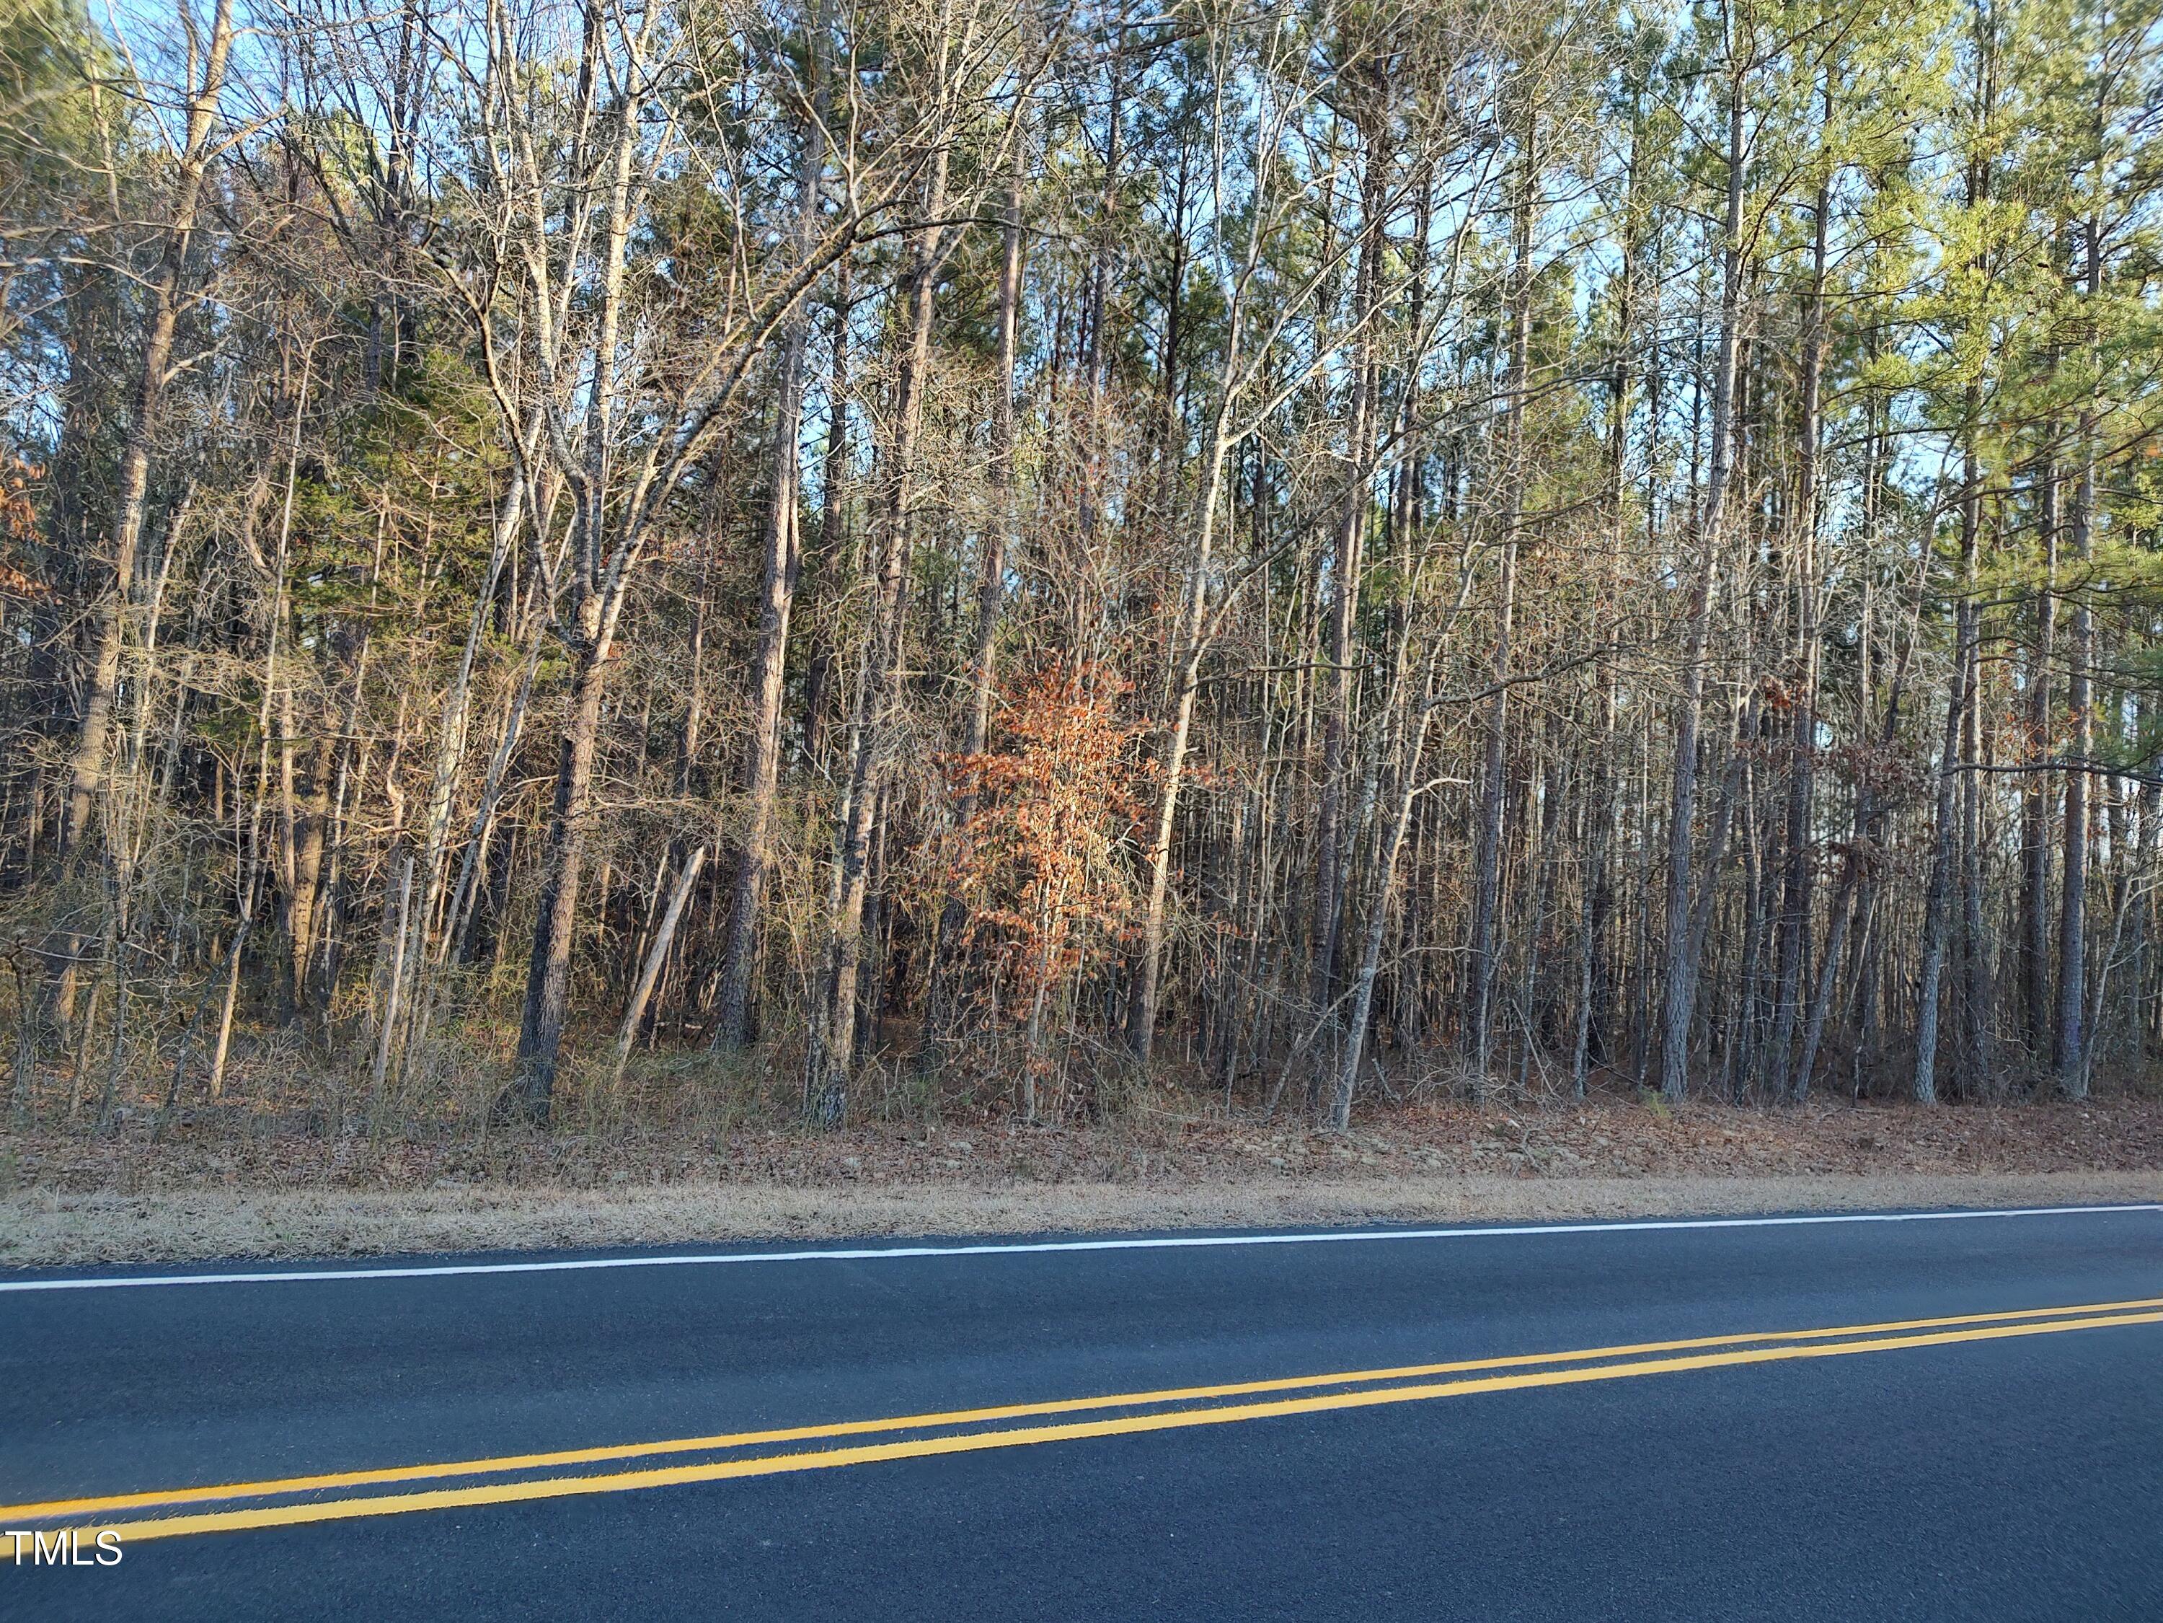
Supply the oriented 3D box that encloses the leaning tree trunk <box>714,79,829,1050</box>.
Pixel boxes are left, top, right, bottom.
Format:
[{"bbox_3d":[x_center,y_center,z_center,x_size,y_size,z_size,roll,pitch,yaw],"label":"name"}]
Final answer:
[{"bbox_3d":[-3.412,-2.947,16.957,0.370,11.140,0.370,5,-5,-12],"label":"leaning tree trunk"}]

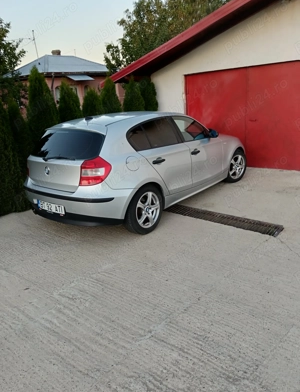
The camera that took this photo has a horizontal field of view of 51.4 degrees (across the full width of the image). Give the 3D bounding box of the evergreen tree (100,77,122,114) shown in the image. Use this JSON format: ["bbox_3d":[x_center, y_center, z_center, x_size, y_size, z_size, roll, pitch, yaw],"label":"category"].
[{"bbox_3d":[-0.808,-1.572,7.229,0.640,2.209,0.640,8,20,38],"label":"evergreen tree"}]

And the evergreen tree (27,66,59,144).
[{"bbox_3d":[-1.920,-1.169,5.870,0.720,2.365,0.720,8,20,38],"label":"evergreen tree"}]

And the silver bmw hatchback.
[{"bbox_3d":[0.078,-0.653,5.171,1.790,1.430,4.230,8,20,38],"label":"silver bmw hatchback"}]

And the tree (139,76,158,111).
[{"bbox_3d":[0.003,-1.921,8.210,0.620,2.206,0.620,8,20,38],"label":"tree"}]

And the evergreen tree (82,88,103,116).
[{"bbox_3d":[-1.157,-1.308,6.826,0.620,1.983,0.620,8,20,38],"label":"evergreen tree"}]

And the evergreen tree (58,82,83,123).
[{"bbox_3d":[-1.550,-1.205,6.339,0.640,2.117,0.640,8,20,38],"label":"evergreen tree"}]

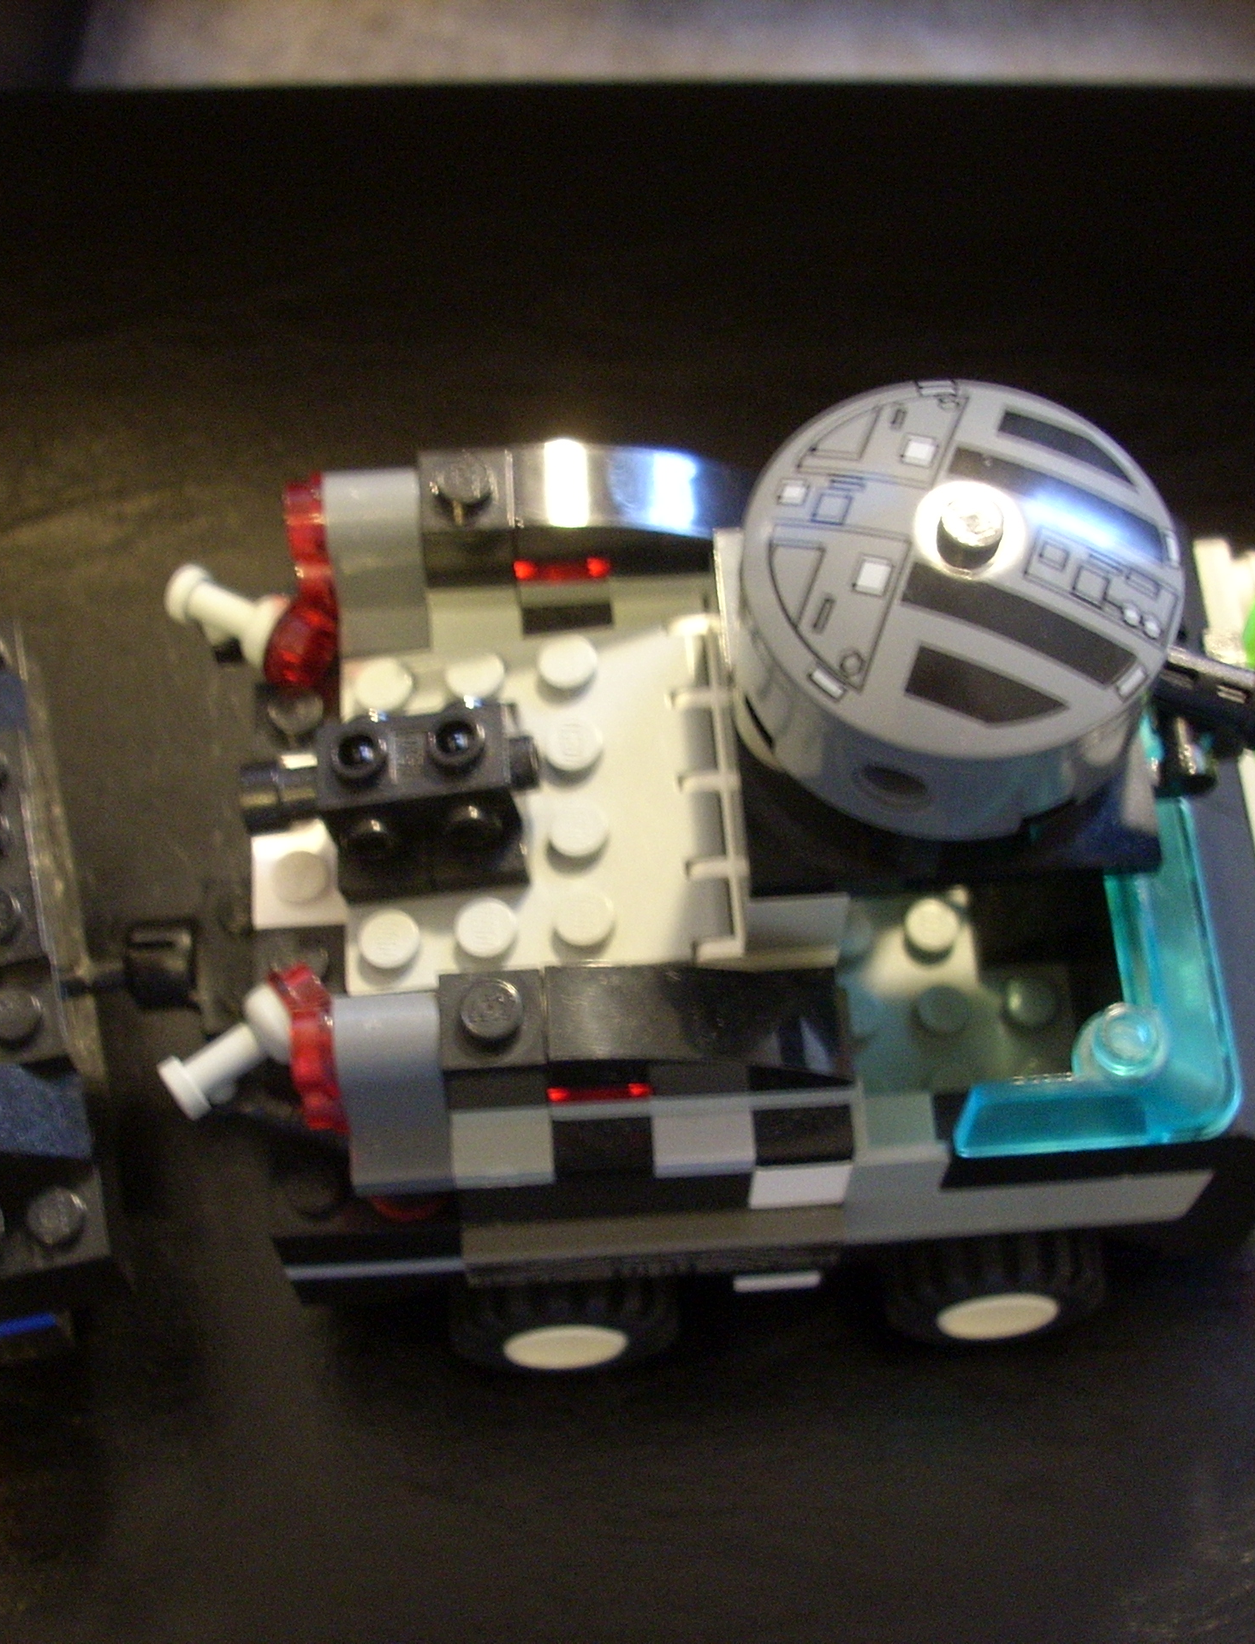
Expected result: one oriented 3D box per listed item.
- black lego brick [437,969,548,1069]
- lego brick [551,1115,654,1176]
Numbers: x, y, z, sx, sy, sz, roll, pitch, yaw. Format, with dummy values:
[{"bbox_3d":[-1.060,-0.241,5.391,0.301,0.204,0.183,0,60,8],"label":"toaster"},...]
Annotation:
[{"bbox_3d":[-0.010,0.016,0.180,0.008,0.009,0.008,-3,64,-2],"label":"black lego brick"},{"bbox_3d":[-0.002,0.025,0.187,0.008,0.005,0.007,-3,63,-3],"label":"lego brick"}]

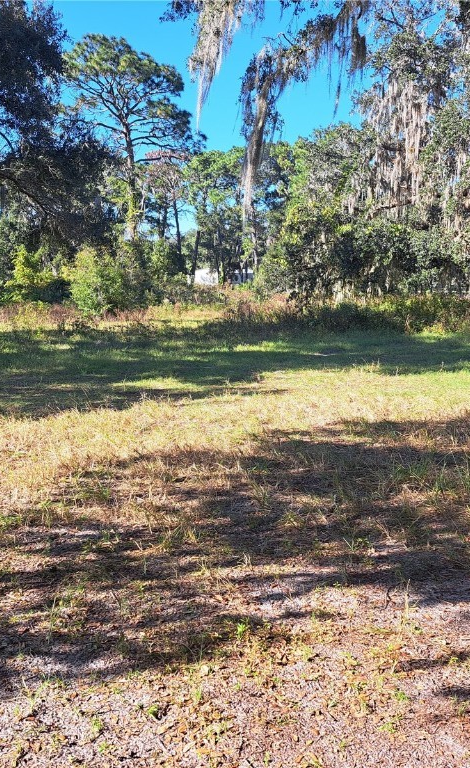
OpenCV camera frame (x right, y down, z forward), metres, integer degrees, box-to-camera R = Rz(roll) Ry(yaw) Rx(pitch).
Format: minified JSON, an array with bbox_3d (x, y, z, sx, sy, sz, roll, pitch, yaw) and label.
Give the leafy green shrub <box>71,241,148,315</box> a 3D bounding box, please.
[{"bbox_3d":[-4.811,-3.936,27.000,2.900,2.800,2.600,0,9,0],"label":"leafy green shrub"}]

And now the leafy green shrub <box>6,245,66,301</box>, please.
[{"bbox_3d":[-8.248,-4.508,29.500,2.550,2.450,2.200,0,9,0],"label":"leafy green shrub"}]

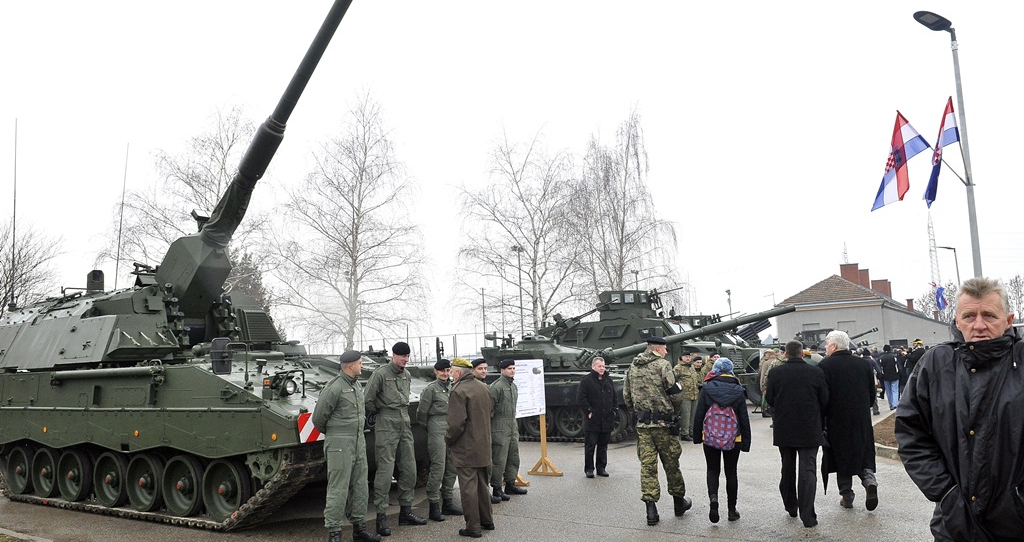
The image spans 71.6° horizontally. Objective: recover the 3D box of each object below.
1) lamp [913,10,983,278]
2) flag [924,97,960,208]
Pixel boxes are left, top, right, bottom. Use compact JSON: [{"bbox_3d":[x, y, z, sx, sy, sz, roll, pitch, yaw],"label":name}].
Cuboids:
[{"bbox_3d":[6.741,-0.600,10.670,0.800,6.790,0.300,2,-8,-28],"label":"lamp"},{"bbox_3d":[6.357,-1.752,10.500,0.320,1.620,0.550,-8,-10,41],"label":"flag"}]

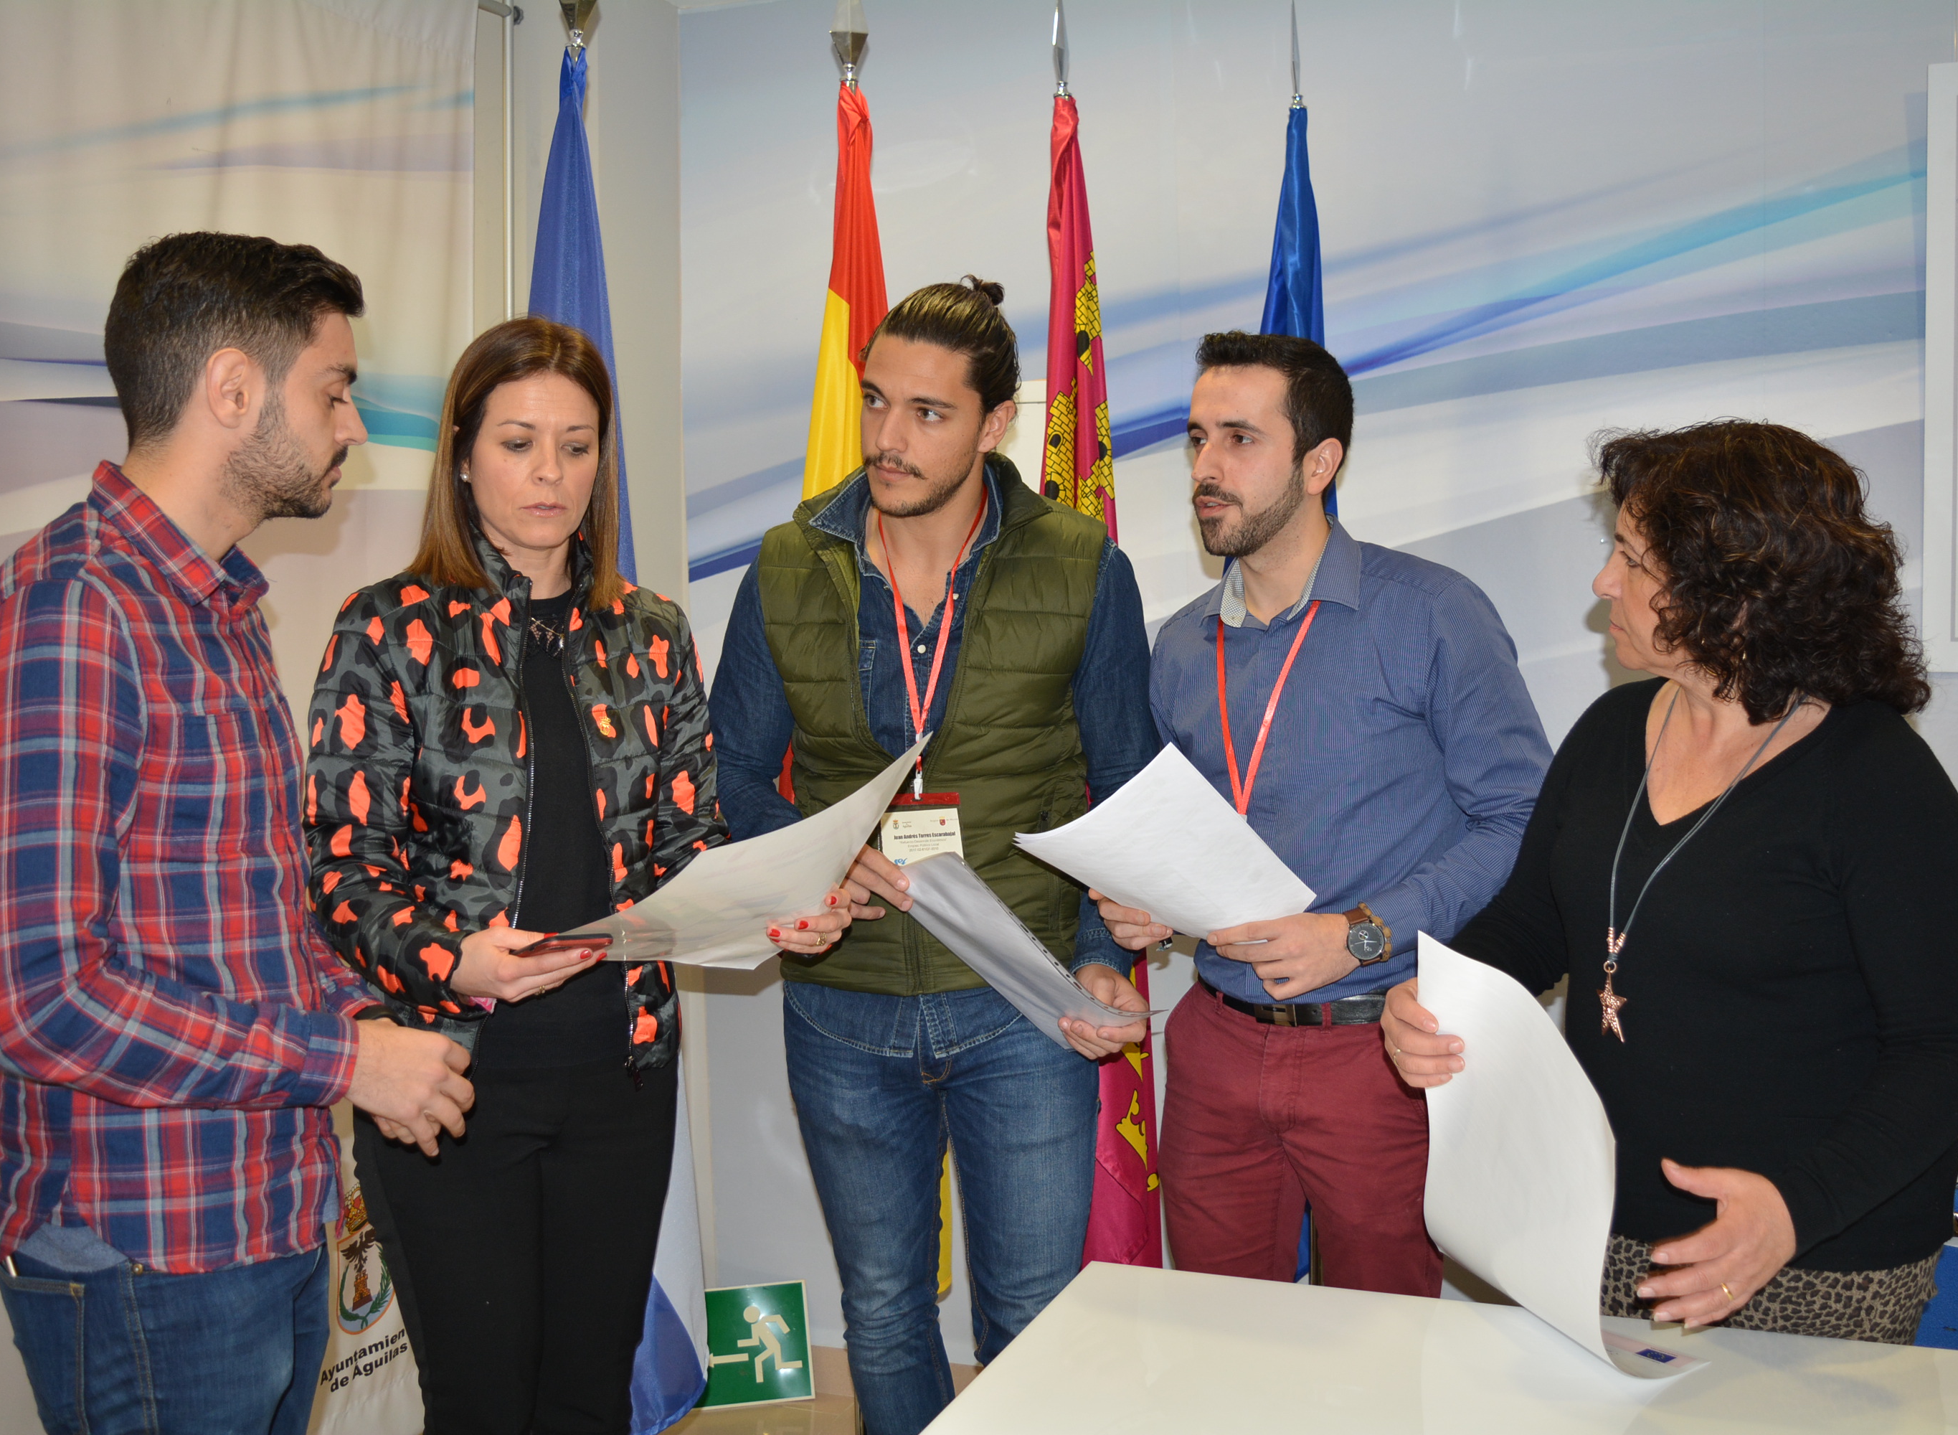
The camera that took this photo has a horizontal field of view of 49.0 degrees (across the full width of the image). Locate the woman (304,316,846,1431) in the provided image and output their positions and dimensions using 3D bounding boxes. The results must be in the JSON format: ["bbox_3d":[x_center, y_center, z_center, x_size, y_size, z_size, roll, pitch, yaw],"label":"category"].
[{"bbox_3d":[-0.420,0.477,2.132,0.470,1.730,0.520,-2,4,-28],"label":"woman"}]

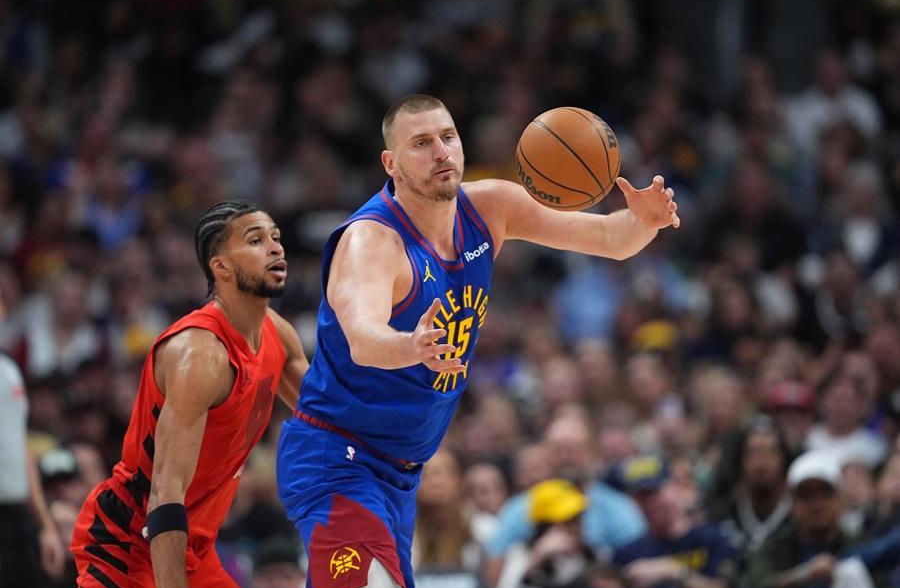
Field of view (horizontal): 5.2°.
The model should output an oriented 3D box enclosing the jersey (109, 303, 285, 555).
[{"bbox_3d":[-0.589,0.313,23.250,0.290,0.580,0.420,29,15,30],"label":"jersey"}]

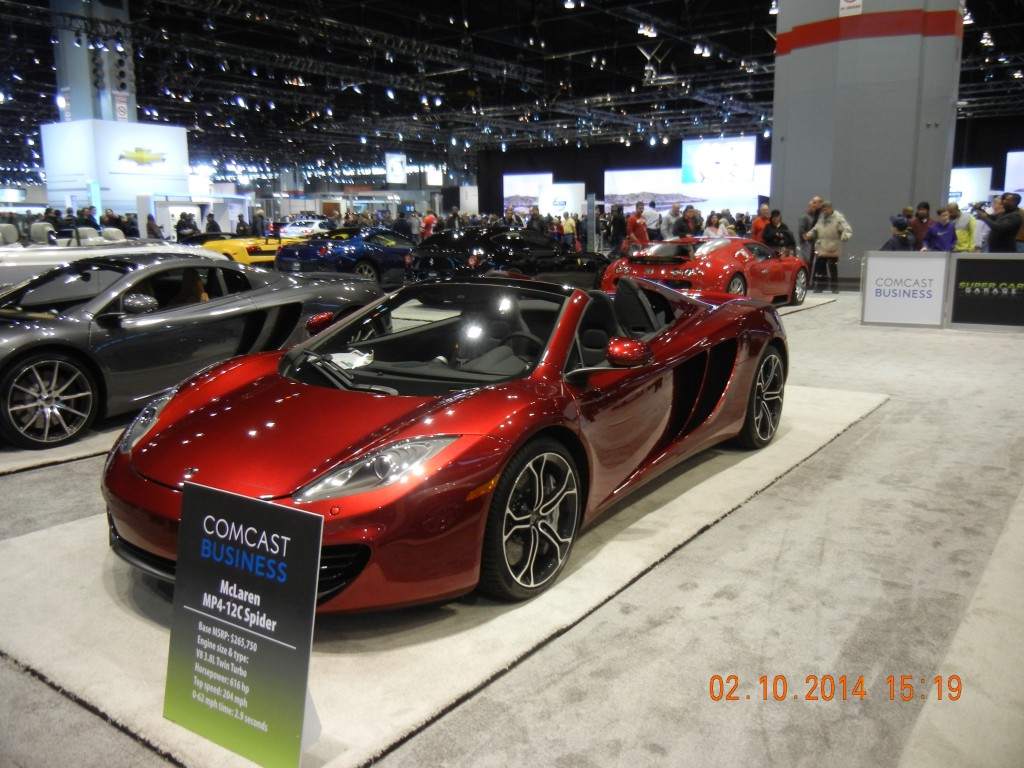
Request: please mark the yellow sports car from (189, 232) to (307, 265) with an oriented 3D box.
[{"bbox_3d":[-8.134,-3.511,24.108,4.370,1.180,1.920,5,11,25],"label":"yellow sports car"}]

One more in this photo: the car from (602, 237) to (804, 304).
[{"bbox_3d":[3.475,-1.875,14.950,2.000,1.200,4.450,8,13,37],"label":"car"}]

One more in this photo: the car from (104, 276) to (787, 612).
[{"bbox_3d":[0.023,-0.030,4.770,1.950,1.190,4.500,7,12,33],"label":"car"}]

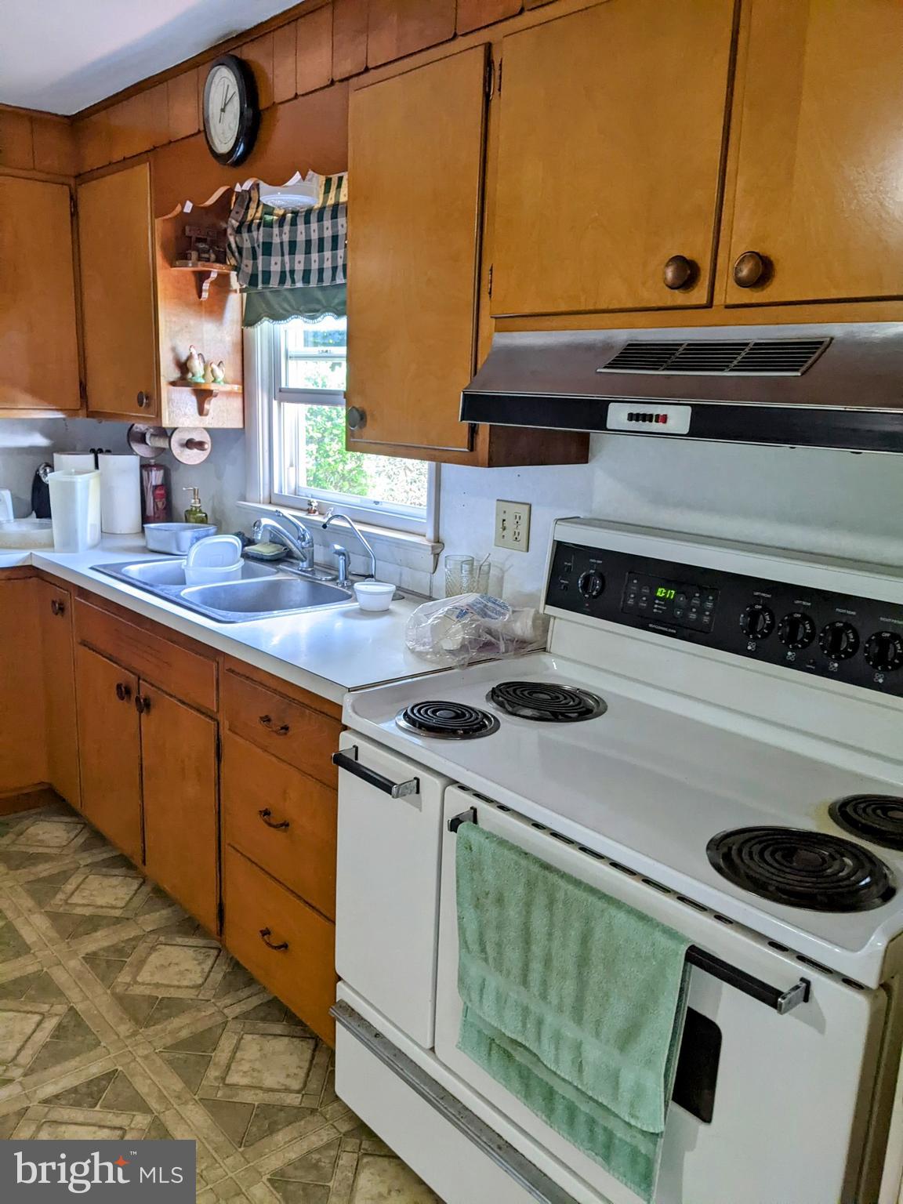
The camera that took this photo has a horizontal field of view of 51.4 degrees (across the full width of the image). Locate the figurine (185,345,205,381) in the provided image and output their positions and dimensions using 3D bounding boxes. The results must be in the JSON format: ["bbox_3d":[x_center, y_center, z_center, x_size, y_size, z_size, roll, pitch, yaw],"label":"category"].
[{"bbox_3d":[-0.804,-0.748,2.952,0.066,0.114,0.048,-9,17,-41],"label":"figurine"}]

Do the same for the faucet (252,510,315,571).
[{"bbox_3d":[-0.502,-0.185,2.841,0.060,0.185,0.235,12,16,38],"label":"faucet"}]

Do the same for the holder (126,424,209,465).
[{"bbox_3d":[-0.951,-0.540,3.189,0.135,0.133,0.450,-9,17,-41],"label":"holder"}]

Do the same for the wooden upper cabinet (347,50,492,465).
[{"bbox_3d":[0.028,-0.725,2.087,0.325,0.800,0.468,-9,17,-41],"label":"wooden upper cabinet"}]

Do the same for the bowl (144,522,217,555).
[{"bbox_3d":[-0.900,-0.215,3.167,0.218,0.082,0.218,-9,17,-41],"label":"bowl"}]

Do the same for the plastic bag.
[{"bbox_3d":[0.049,0.045,2.094,0.310,0.112,0.235,-9,17,-41],"label":"plastic bag"}]

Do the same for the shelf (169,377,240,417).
[{"bbox_3d":[-0.778,-0.653,3.046,0.228,0.110,0.112,-9,17,-41],"label":"shelf"}]

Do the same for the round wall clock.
[{"bbox_3d":[-0.579,-1.263,2.418,0.045,0.256,0.256,-9,17,-41],"label":"round wall clock"}]

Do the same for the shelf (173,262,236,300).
[{"bbox_3d":[-0.762,-1.016,2.967,0.220,0.112,0.112,-9,17,-41],"label":"shelf"}]

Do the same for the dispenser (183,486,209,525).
[{"bbox_3d":[-0.920,-0.318,3.386,0.088,0.188,0.078,-4,14,-27],"label":"dispenser"}]

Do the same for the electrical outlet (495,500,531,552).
[{"bbox_3d":[0.147,-0.187,2.306,0.010,0.117,0.116,-9,17,-41],"label":"electrical outlet"}]

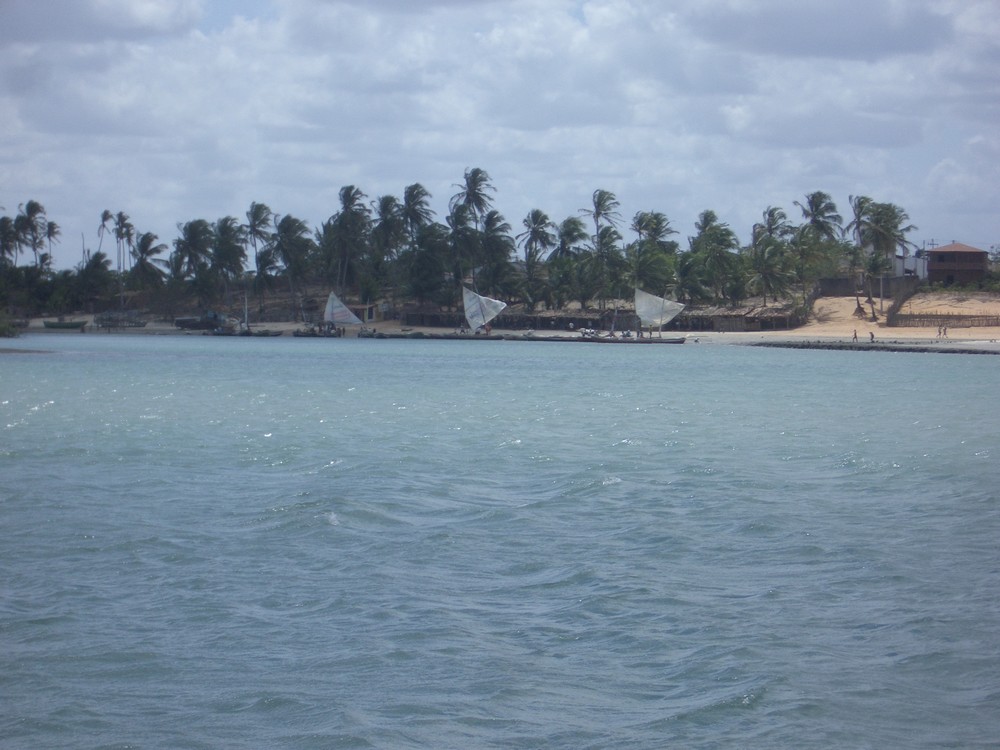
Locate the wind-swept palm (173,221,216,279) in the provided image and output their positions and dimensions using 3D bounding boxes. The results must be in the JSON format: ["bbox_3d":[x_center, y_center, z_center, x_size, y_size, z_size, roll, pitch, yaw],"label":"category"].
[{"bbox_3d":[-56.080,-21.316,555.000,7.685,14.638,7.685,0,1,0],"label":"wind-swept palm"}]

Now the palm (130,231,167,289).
[{"bbox_3d":[-65.659,-20.303,565.000,7.078,12.480,7.078,0,1,0],"label":"palm"}]

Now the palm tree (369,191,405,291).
[{"bbox_3d":[-17.990,-20.550,485.000,5.440,16.630,6.000,0,1,0],"label":"palm tree"}]

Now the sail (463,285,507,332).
[{"bbox_3d":[-2.200,-9.430,430.000,6.240,6.240,1.300,0,1,0],"label":"sail"}]

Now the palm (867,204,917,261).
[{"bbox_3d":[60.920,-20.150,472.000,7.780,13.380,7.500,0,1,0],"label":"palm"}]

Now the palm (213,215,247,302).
[{"bbox_3d":[-49.047,-20.852,550.000,6.165,15.775,6.165,0,1,0],"label":"palm"}]

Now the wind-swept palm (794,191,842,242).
[{"bbox_3d":[47.251,-19.805,450.000,7.121,15.132,7.121,0,1,0],"label":"wind-swept palm"}]

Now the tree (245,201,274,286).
[{"bbox_3d":[-43.789,-22.756,550.000,5.077,17.044,5.077,0,1,0],"label":"tree"}]

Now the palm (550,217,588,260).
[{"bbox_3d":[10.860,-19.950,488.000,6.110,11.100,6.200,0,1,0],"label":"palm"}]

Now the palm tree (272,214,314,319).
[{"bbox_3d":[-36.422,-19.313,535.000,7.408,18.696,7.408,0,1,0],"label":"palm tree"}]

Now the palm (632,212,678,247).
[{"bbox_3d":[23.278,-18.501,460.000,6.976,12.890,6.976,0,1,0],"label":"palm"}]

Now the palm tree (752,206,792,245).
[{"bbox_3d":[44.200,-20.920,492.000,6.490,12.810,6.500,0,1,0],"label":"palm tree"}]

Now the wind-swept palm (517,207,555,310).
[{"bbox_3d":[5.442,-17.706,465.000,5.825,15.636,5.825,0,1,0],"label":"wind-swept palm"}]

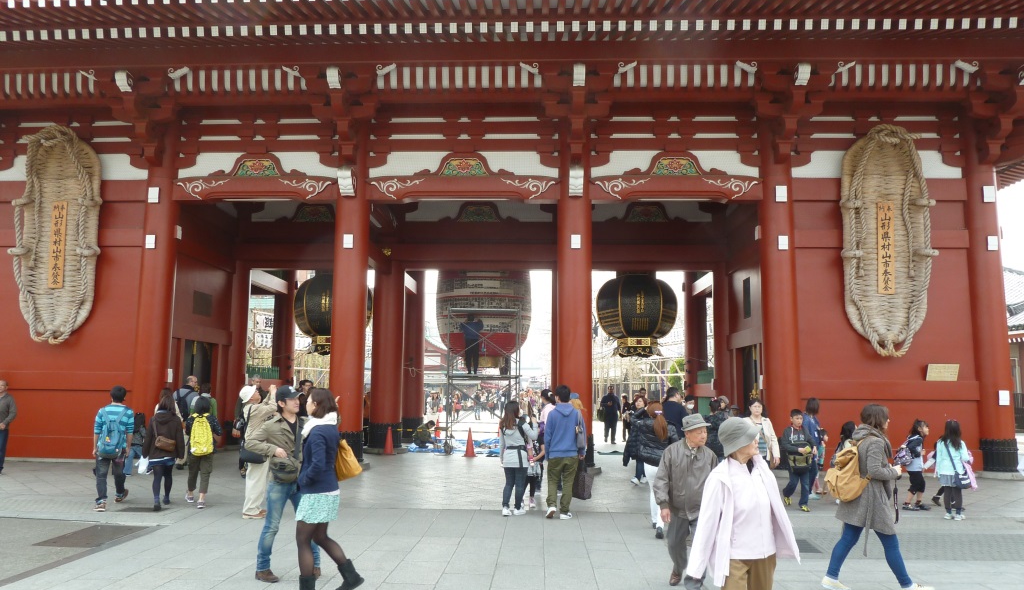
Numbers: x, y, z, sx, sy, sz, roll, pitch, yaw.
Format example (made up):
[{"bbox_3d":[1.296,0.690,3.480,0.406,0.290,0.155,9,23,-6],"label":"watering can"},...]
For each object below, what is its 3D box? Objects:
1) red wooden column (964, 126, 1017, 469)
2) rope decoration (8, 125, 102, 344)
[{"bbox_3d":[9.514,-0.116,14.871,0.740,6.849,0.740,0,-7,2],"label":"red wooden column"},{"bbox_3d":[-9.415,-1.286,15.318,1.820,4.539,0.650,0,-7,2],"label":"rope decoration"}]

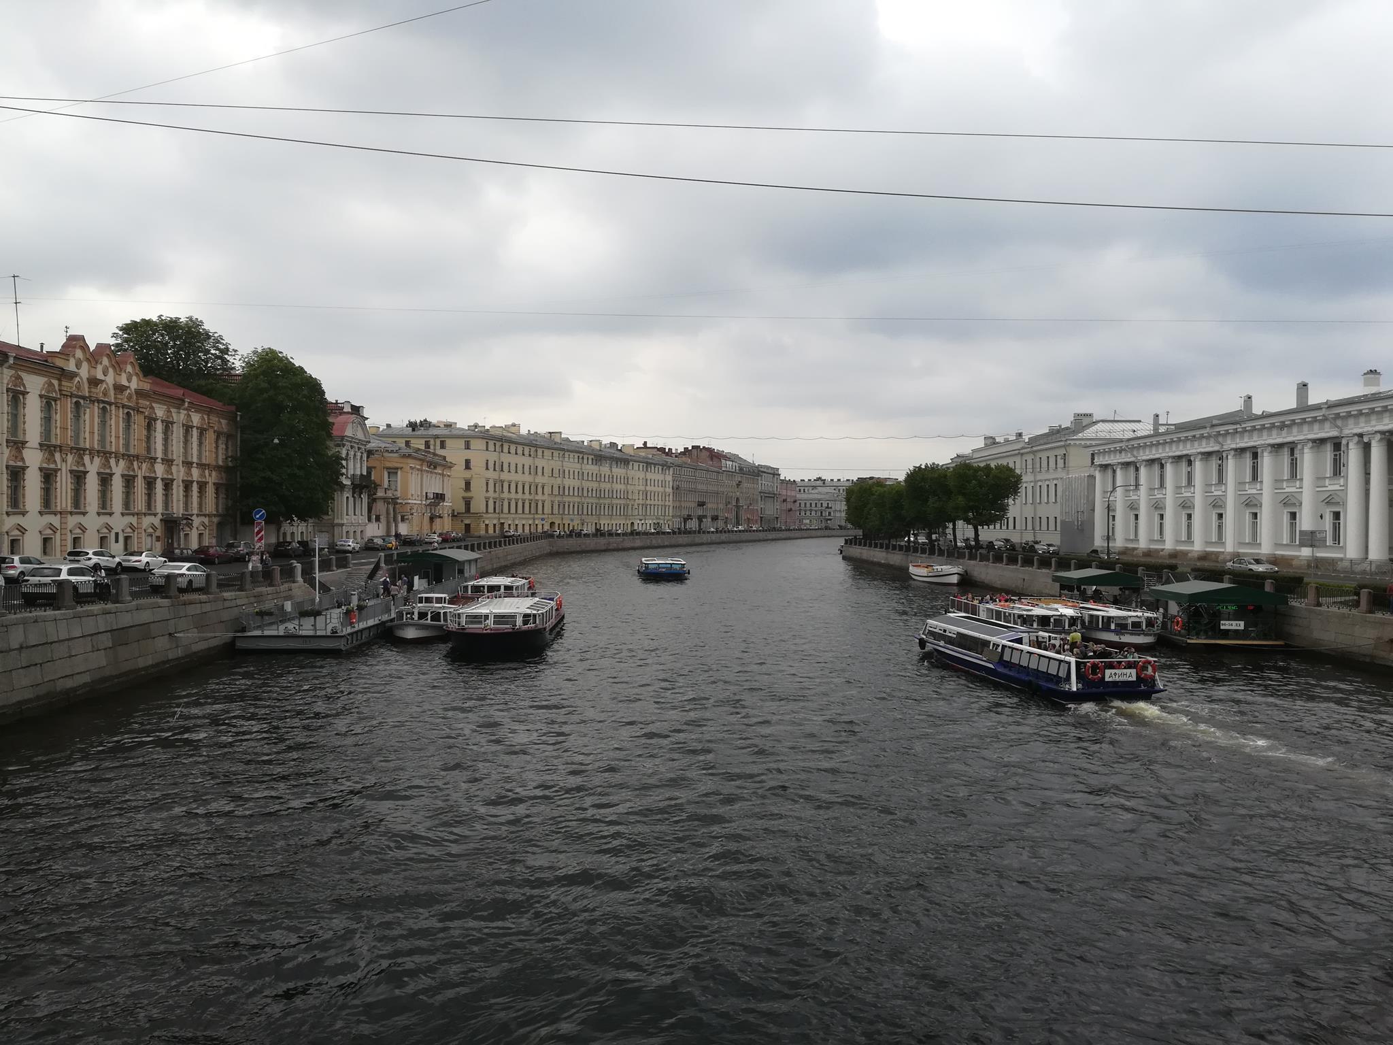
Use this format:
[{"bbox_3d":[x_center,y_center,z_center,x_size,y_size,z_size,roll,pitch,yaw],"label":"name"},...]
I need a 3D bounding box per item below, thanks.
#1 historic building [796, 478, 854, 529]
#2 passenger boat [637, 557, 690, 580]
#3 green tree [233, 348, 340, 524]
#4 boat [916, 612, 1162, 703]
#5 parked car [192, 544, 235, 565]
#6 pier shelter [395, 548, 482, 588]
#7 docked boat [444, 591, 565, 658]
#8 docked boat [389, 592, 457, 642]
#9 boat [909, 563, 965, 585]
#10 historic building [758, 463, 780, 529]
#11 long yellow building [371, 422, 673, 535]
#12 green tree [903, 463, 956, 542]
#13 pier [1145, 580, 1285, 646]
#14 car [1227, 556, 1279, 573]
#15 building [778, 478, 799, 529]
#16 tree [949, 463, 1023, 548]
[{"bbox_3d":[52.600,-7.200,433.000,24.500,19.200,17.000,0,0,1],"label":"historic building"},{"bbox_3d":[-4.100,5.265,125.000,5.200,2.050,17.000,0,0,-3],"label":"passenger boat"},{"bbox_3d":[-41.000,-6.994,104.000,10.500,20.300,10.500,0,0,0],"label":"green tree"},{"bbox_3d":[13.800,5.492,45.100,3.800,2.050,15.600,0,0,-9],"label":"boat"},{"bbox_3d":[-40.200,2.726,87.000,1.750,1.510,4.400,0,0,-3],"label":"parked car"},{"bbox_3d":[-21.600,3.967,88.500,5.300,3.250,10.200,0,0,-2],"label":"pier shelter"},{"bbox_3d":[-10.200,5.249,57.300,5.000,2.100,14.800,0,0,-2],"label":"docked boat"},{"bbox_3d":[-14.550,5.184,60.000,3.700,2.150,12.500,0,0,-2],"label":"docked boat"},{"bbox_3d":[25.400,5.495,112.000,2.600,1.950,8.300,0,0,-20],"label":"boat"},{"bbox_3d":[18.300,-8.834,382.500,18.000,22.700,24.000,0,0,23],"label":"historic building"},{"bbox_3d":[-38.846,-9.233,275.506,24.000,24.500,120.000,0,0,19],"label":"long yellow building"},{"bbox_3d":[31.800,-1.993,143.000,7.600,12.000,7.600,0,0,0],"label":"green tree"},{"bbox_3d":[28.200,4.892,57.000,5.300,3.400,5.200,0,0,-1],"label":"pier"},{"bbox_3d":[46.200,3.618,87.000,1.750,1.460,4.500,0,0,-3],"label":"car"},{"bbox_3d":[31.500,-6.674,421.000,14.000,19.500,30.000,0,0,18],"label":"building"},{"bbox_3d":[37.600,-1.882,136.000,9.300,12.000,9.300,0,0,0],"label":"tree"}]

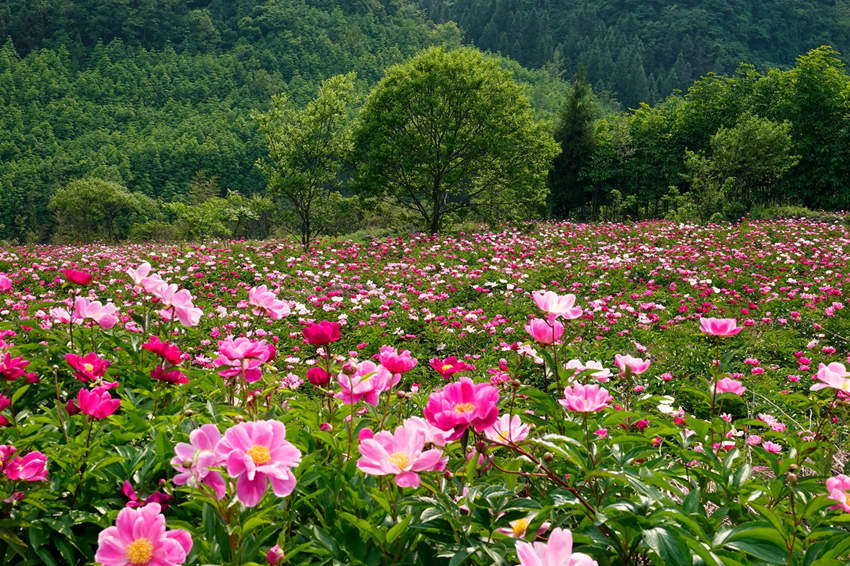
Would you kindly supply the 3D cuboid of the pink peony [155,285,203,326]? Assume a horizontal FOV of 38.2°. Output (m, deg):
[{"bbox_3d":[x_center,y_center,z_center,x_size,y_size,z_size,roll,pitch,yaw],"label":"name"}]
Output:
[{"bbox_3d":[-0.522,0.048,2.600,0.102,0.089,0.090,-2,4,-27],"label":"pink peony"}]

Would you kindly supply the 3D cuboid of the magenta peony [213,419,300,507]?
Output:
[{"bbox_3d":[-0.243,0.262,1.780,0.123,0.123,0.070,0,-17,-7],"label":"magenta peony"}]

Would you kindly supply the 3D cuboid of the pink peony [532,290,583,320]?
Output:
[{"bbox_3d":[0.281,0.048,2.600,0.106,0.064,0.100,0,3,0],"label":"pink peony"}]

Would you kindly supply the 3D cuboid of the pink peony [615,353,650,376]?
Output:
[{"bbox_3d":[0.589,0.235,3.500,0.108,0.065,0.100,0,2,0],"label":"pink peony"}]

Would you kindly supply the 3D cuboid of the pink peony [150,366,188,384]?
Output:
[{"bbox_3d":[-0.666,0.241,3.200,0.100,0.050,0.095,0,2,0],"label":"pink peony"}]

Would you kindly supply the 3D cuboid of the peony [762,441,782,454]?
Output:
[{"bbox_3d":[1.586,0.751,5.600,0.091,0.064,0.088,0,3,0],"label":"peony"}]

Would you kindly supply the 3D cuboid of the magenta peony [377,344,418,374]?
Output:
[{"bbox_3d":[-0.074,0.206,3.300,0.102,0.078,0.100,0,2,0],"label":"magenta peony"}]

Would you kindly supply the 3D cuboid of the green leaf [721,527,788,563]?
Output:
[{"bbox_3d":[0.524,0.417,1.950,0.110,0.055,0.060,0,2,0],"label":"green leaf"}]

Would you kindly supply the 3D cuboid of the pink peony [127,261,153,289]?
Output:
[{"bbox_3d":[-0.861,-0.023,3.700,0.080,0.078,0.080,1,2,17],"label":"pink peony"}]

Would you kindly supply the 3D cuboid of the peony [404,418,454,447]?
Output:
[{"bbox_3d":[0.007,0.242,1.980,0.087,0.053,0.085,0,3,0],"label":"peony"}]

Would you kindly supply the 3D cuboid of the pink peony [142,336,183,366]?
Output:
[{"bbox_3d":[-0.706,0.184,3.300,0.108,0.080,0.100,0,2,-11],"label":"pink peony"}]

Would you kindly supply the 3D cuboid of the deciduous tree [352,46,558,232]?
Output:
[{"bbox_3d":[0.820,-3.845,33.000,5.539,5.029,5.300,0,3,0],"label":"deciduous tree"}]

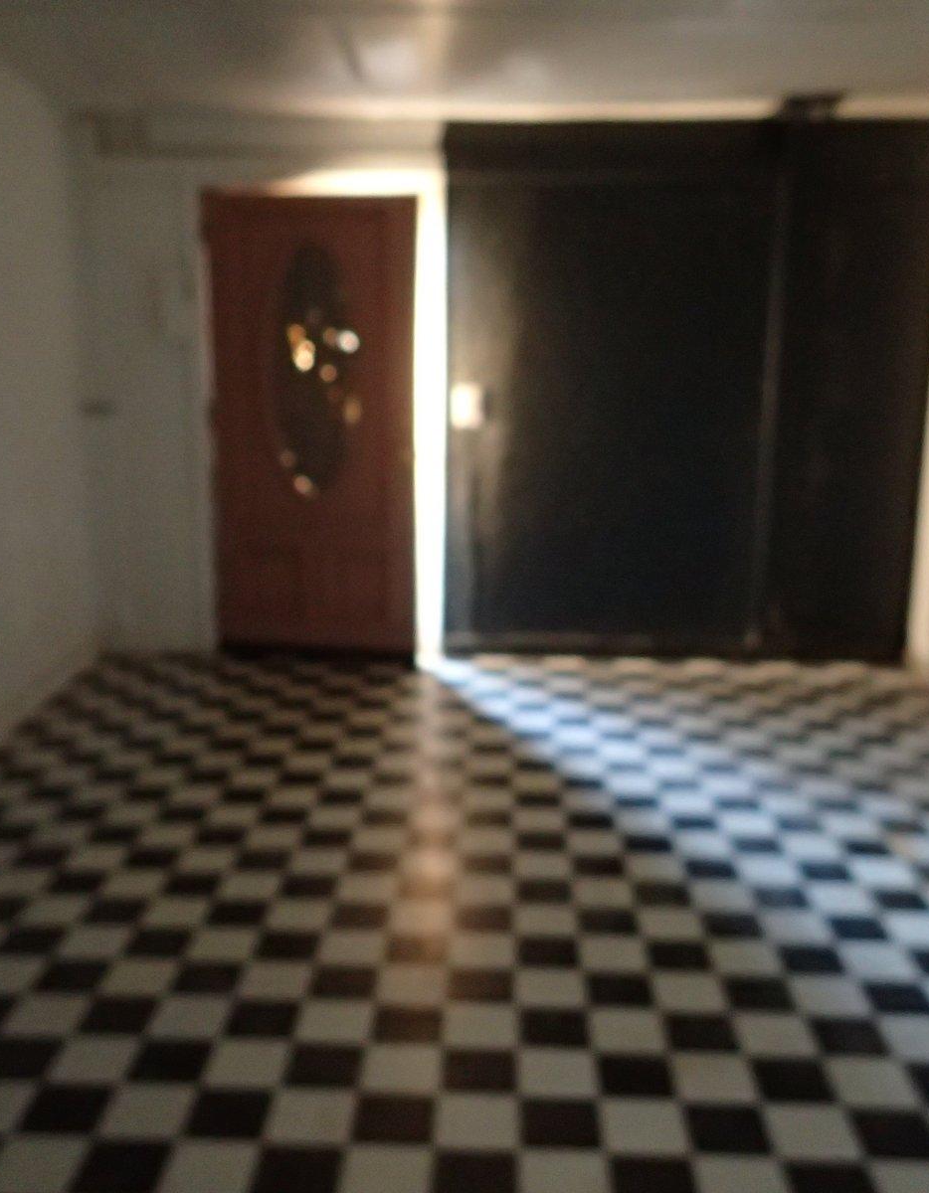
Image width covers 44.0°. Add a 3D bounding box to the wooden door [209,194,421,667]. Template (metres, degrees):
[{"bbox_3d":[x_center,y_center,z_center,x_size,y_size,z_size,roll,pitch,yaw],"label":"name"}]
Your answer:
[{"bbox_3d":[-0.666,-0.730,5.119,0.924,2.009,0.050,1,13,5],"label":"wooden door"}]

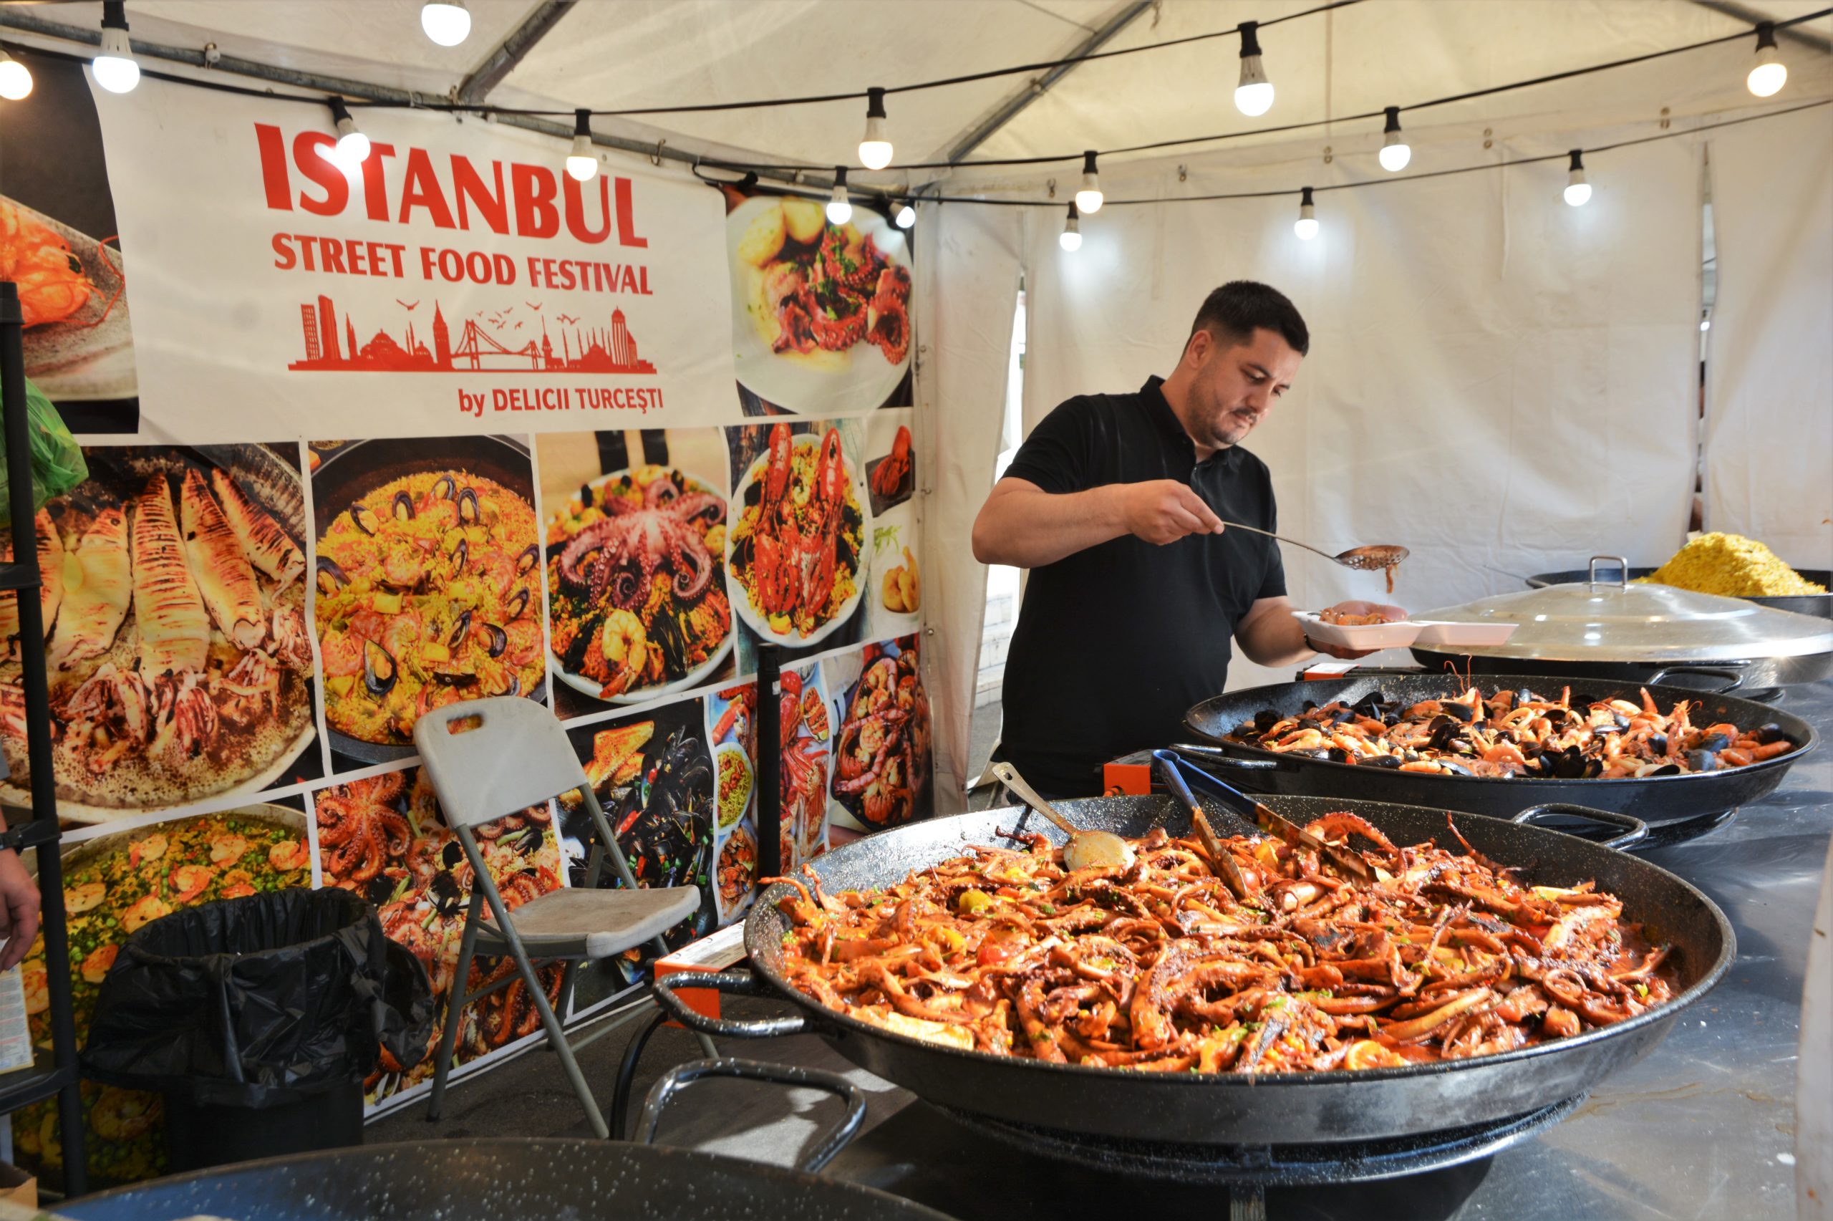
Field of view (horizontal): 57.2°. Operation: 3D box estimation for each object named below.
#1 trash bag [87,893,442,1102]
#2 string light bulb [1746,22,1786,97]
[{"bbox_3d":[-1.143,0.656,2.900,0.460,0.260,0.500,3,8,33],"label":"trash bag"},{"bbox_3d":[1.504,-0.975,2.976,0.061,0.132,0.061,3,8,33],"label":"string light bulb"}]

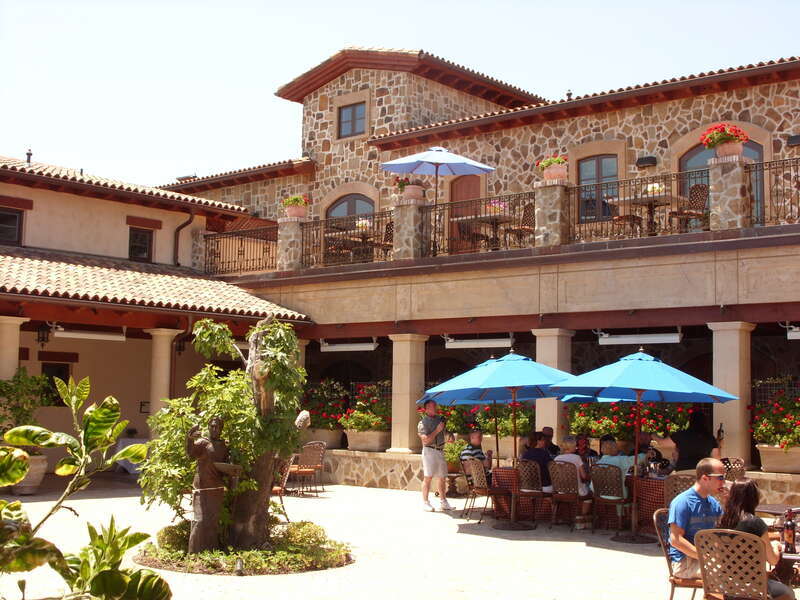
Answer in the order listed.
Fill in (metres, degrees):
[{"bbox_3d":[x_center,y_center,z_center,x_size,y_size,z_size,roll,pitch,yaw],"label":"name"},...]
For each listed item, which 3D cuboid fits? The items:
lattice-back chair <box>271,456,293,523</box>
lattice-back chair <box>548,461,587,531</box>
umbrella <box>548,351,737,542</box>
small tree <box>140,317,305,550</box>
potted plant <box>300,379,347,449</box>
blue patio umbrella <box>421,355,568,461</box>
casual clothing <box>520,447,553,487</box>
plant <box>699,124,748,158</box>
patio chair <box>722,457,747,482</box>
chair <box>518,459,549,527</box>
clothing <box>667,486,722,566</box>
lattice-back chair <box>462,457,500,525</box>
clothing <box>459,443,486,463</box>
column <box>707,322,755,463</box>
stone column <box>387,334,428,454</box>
[{"bbox_3d":[-1.784,2.687,18.400,0.620,0.940,0.520,2,-5,-10],"label":"lattice-back chair"},{"bbox_3d":[2.357,2.695,17.868,0.480,0.950,0.570,-4,-6,45],"label":"lattice-back chair"},{"bbox_3d":[3.198,1.858,16.951,2.500,2.490,2.500,1,-5,0],"label":"umbrella"},{"bbox_3d":[-1.961,1.510,14.300,1.720,2.500,1.500,1,-5,0],"label":"small tree"},{"bbox_3d":[-1.473,2.439,27.234,1.280,1.400,0.580,-4,-6,45],"label":"potted plant"},{"bbox_3d":[1.577,1.936,18.300,2.450,2.500,2.450,1,-5,0],"label":"blue patio umbrella"},{"bbox_3d":[1.972,2.416,18.700,0.470,0.580,0.330,-3,-6,42],"label":"casual clothing"},{"bbox_3d":[5.243,-2.553,21.010,0.740,0.600,0.680,1,-5,0],"label":"plant"},{"bbox_3d":[4.883,2.859,19.442,0.500,0.950,0.600,-4,-6,45],"label":"patio chair"},{"bbox_3d":[1.880,2.749,18.500,0.500,0.940,0.600,-3,-6,42],"label":"chair"},{"bbox_3d":[2.066,1.586,9.050,0.310,0.550,0.450,-2,-6,30],"label":"clothing"},{"bbox_3d":[1.211,2.786,19.000,0.600,0.930,0.520,4,-6,-37],"label":"lattice-back chair"},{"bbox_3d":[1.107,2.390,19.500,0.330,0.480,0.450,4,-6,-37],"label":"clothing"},{"bbox_3d":[5.274,1.538,20.605,0.560,2.340,0.560,-4,-6,45],"label":"column"},{"bbox_3d":[0.153,1.895,26.400,0.600,2.400,0.600,-3,-6,42],"label":"stone column"}]

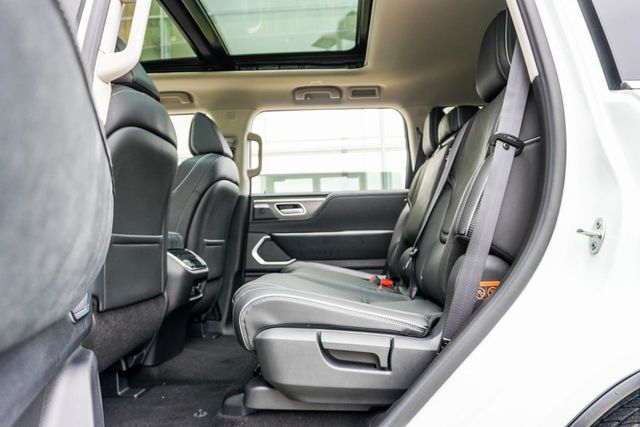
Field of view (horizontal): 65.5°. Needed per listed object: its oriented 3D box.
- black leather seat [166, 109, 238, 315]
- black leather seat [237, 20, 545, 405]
[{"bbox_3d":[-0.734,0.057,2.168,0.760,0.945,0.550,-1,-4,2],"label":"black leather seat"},{"bbox_3d":[0.199,-0.055,1.334,0.785,0.970,0.570,-1,-4,2],"label":"black leather seat"}]

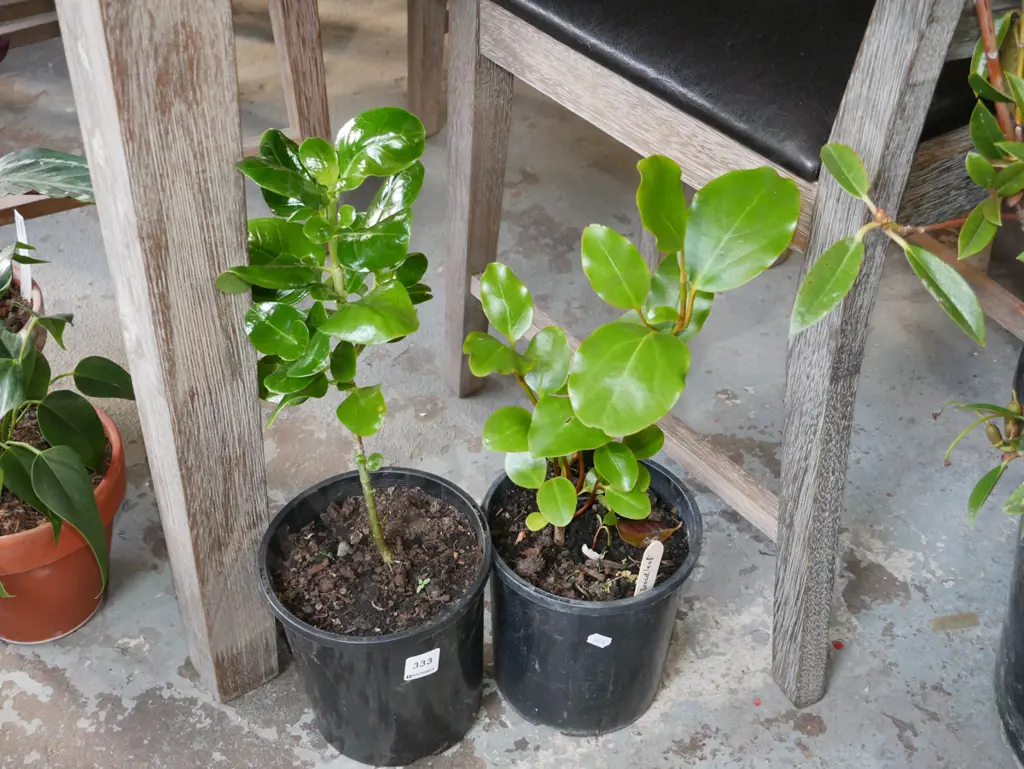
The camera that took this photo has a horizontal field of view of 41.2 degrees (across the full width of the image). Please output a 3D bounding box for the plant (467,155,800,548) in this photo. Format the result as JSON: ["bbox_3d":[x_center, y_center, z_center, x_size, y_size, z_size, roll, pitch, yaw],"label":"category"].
[{"bbox_3d":[0.073,0.006,1.001,0.214,0.373,0.149,2,41,0],"label":"plant"}]

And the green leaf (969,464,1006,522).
[{"bbox_3d":[0.338,0.077,0.968,0.028,0.050,0.026,2,41,0],"label":"green leaf"}]

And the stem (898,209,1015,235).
[{"bbox_3d":[0.275,-0.100,0.838,0.080,0.020,0.018,2,41,0],"label":"stem"}]

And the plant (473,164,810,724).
[{"bbox_3d":[0.071,0.055,1.057,0.214,0.522,0.184,2,41,0],"label":"plant"}]

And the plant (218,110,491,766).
[{"bbox_3d":[-0.108,0.060,1.010,0.185,0.567,0.180,2,41,0],"label":"plant"}]

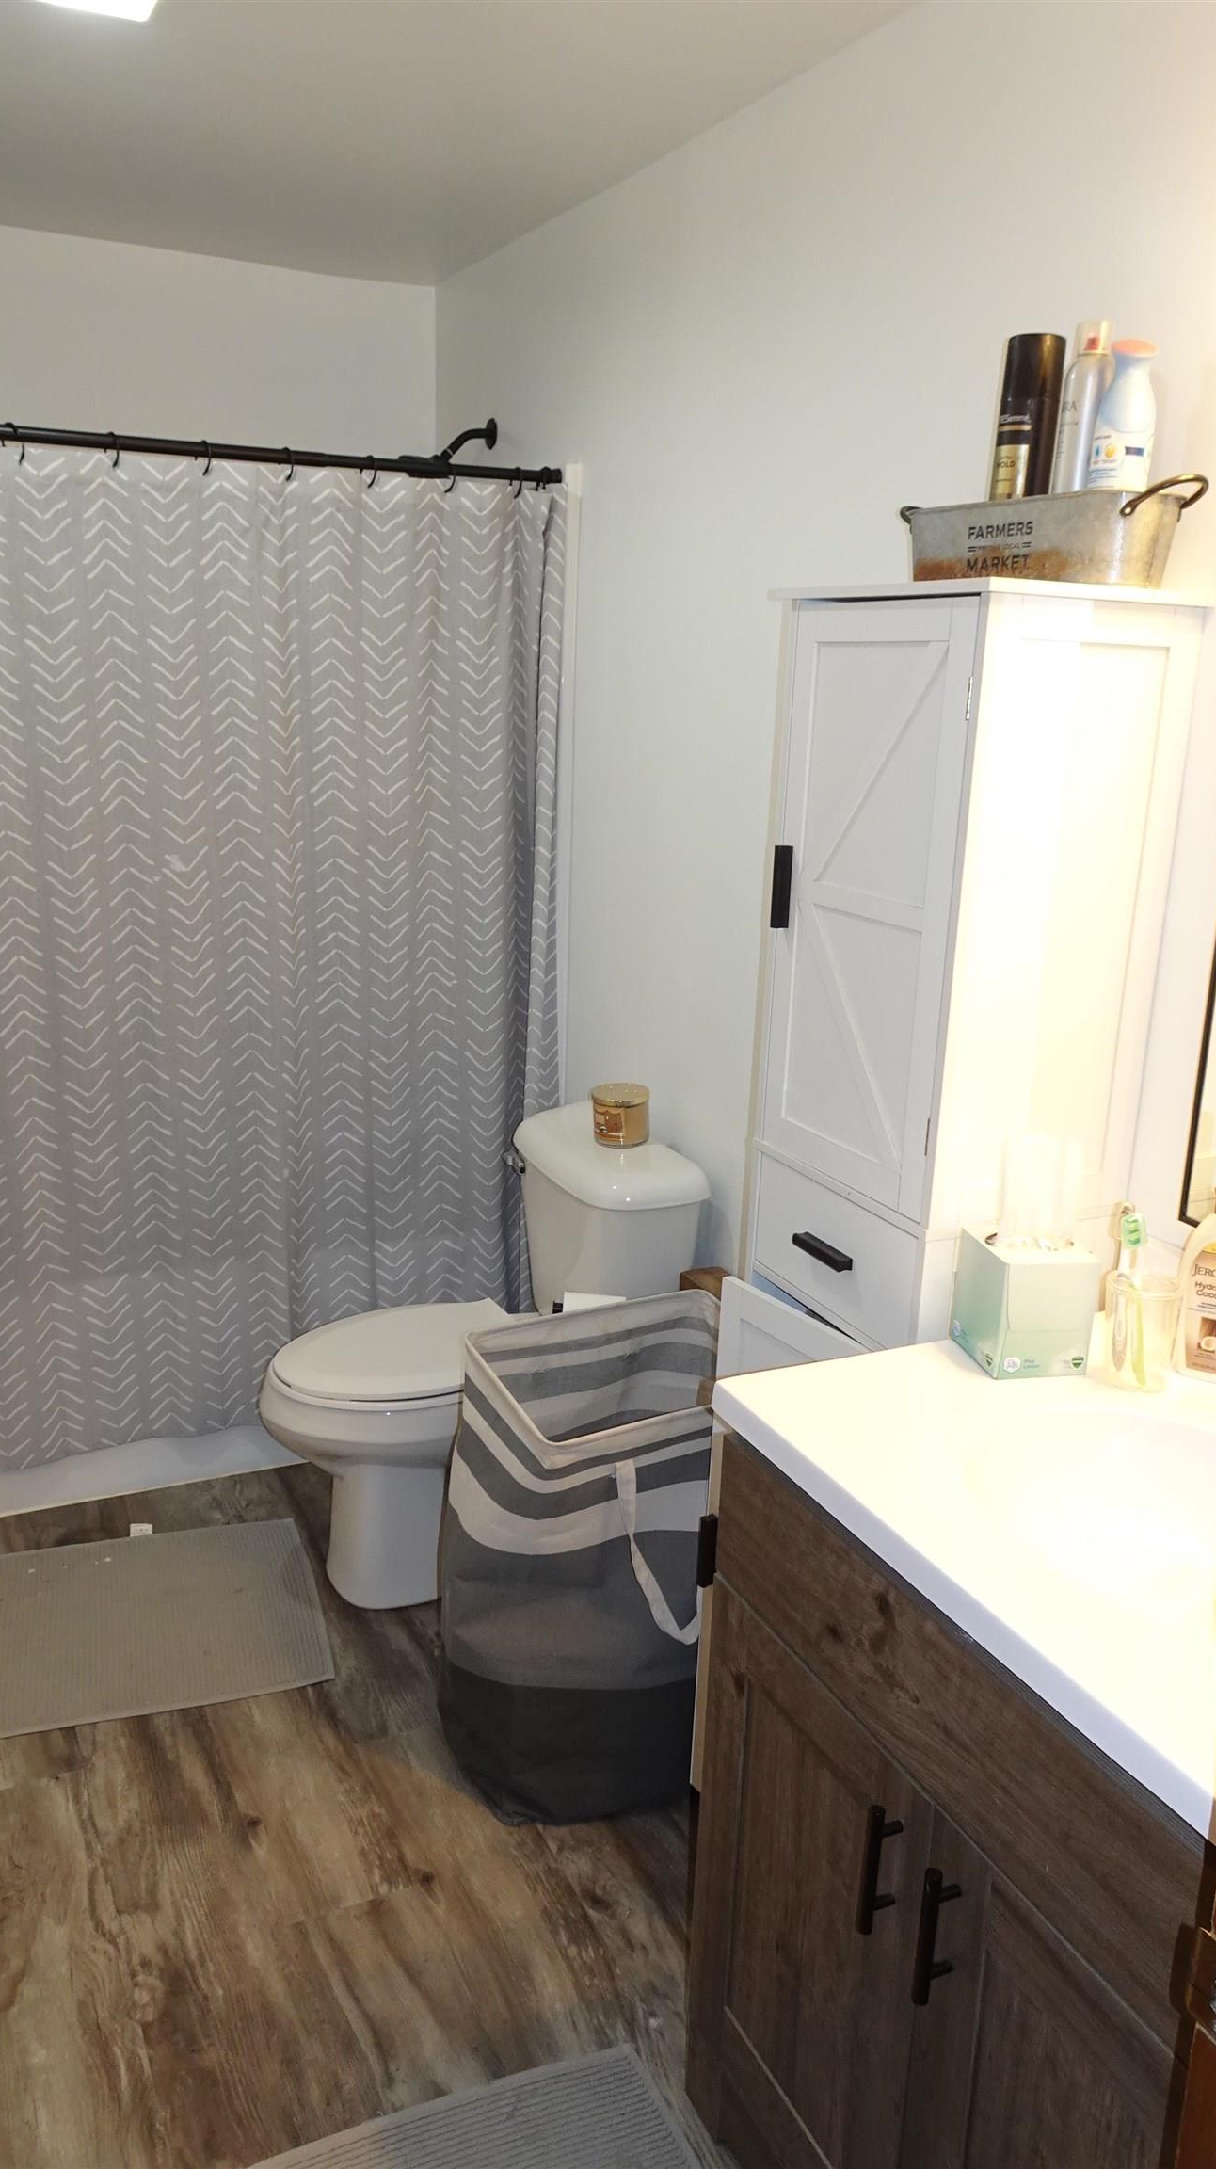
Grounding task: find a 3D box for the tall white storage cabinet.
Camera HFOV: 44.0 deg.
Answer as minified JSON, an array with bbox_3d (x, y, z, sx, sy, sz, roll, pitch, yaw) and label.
[{"bbox_3d":[0.388,0.271,1.908,0.300,1.706,0.395,-6,17,-26],"label":"tall white storage cabinet"}]

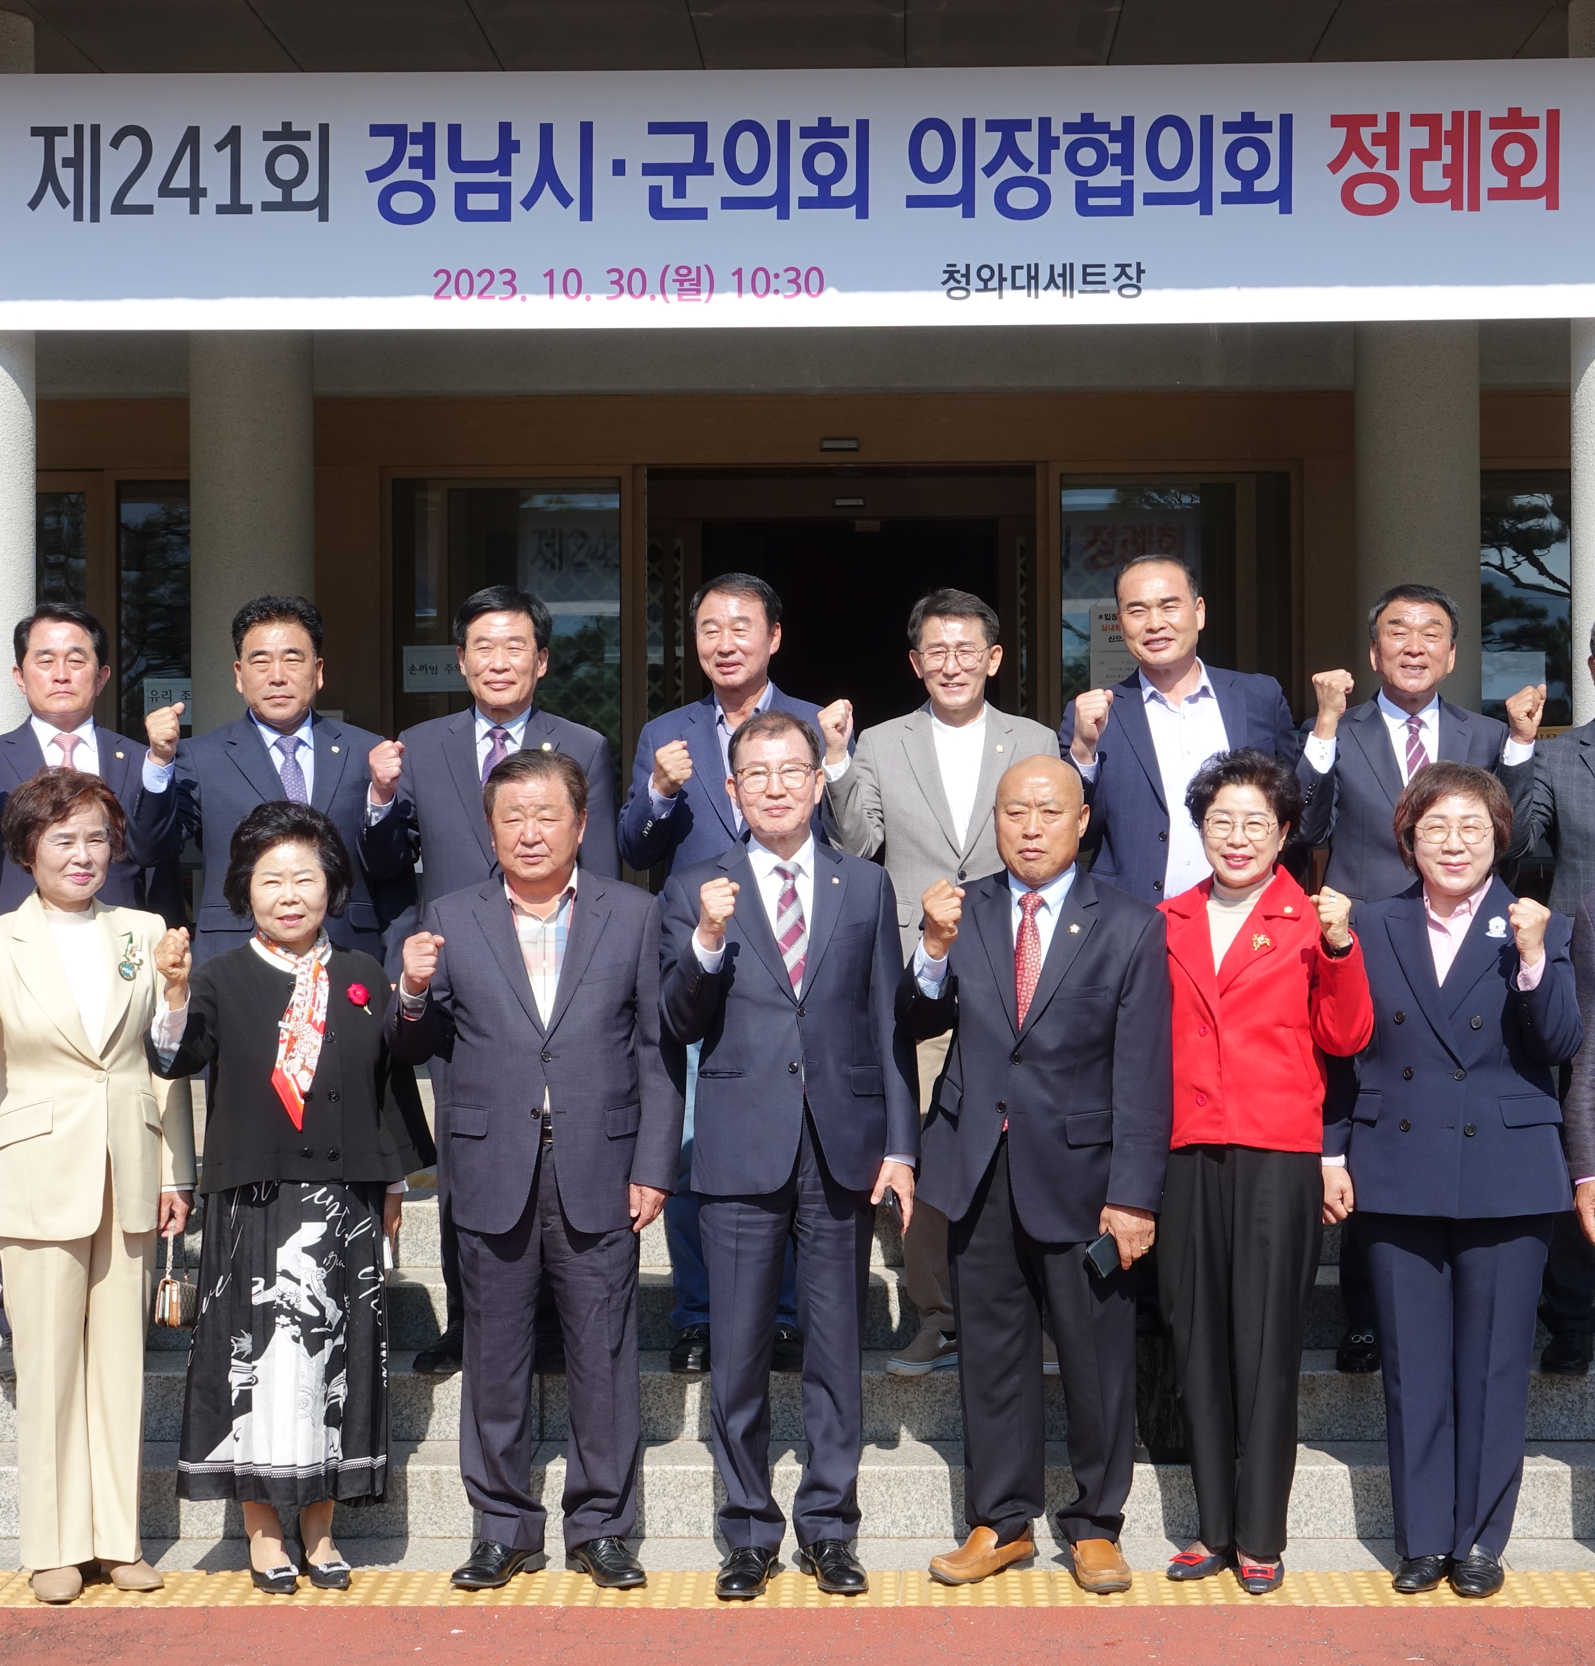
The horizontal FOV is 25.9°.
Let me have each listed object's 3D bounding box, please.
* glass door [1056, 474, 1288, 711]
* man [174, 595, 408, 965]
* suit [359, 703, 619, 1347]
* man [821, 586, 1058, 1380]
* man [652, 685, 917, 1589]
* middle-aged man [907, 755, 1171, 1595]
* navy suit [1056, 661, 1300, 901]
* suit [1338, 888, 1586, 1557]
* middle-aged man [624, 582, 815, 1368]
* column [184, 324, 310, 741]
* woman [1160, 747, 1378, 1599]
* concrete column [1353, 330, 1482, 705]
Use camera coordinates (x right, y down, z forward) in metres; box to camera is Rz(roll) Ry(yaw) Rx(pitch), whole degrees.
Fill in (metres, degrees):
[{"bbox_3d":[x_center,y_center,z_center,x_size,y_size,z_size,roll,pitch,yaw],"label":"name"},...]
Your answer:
[{"bbox_3d":[1.677,-0.457,15.524,1.039,2.300,0.080,0,0,1],"label":"glass door"},{"bbox_3d":[-1.140,0.326,7.650,0.564,1.706,0.410,0,0,-3],"label":"man"},{"bbox_3d":[-0.686,0.427,7.720,0.578,1.436,0.400,0,0,2],"label":"suit"},{"bbox_3d":[0.316,0.314,7.640,0.524,1.717,0.410,0,0,3],"label":"man"},{"bbox_3d":[-0.019,0.622,6.830,0.503,1.728,0.430,0,0,3],"label":"man"},{"bbox_3d":[0.479,0.666,6.900,0.528,1.642,0.430,0,0,7],"label":"middle-aged man"},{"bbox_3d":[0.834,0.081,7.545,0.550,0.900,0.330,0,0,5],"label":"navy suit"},{"bbox_3d":[1.297,0.768,6.830,0.484,1.344,0.350,0,0,3],"label":"suit"},{"bbox_3d":[-0.154,0.305,7.524,0.457,1.744,0.370,0,0,-5],"label":"middle-aged man"},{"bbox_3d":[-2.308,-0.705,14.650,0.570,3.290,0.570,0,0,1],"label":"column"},{"bbox_3d":[0.930,0.660,6.900,0.427,1.654,0.400,0,0,3],"label":"woman"},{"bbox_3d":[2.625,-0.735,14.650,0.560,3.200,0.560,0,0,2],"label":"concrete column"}]

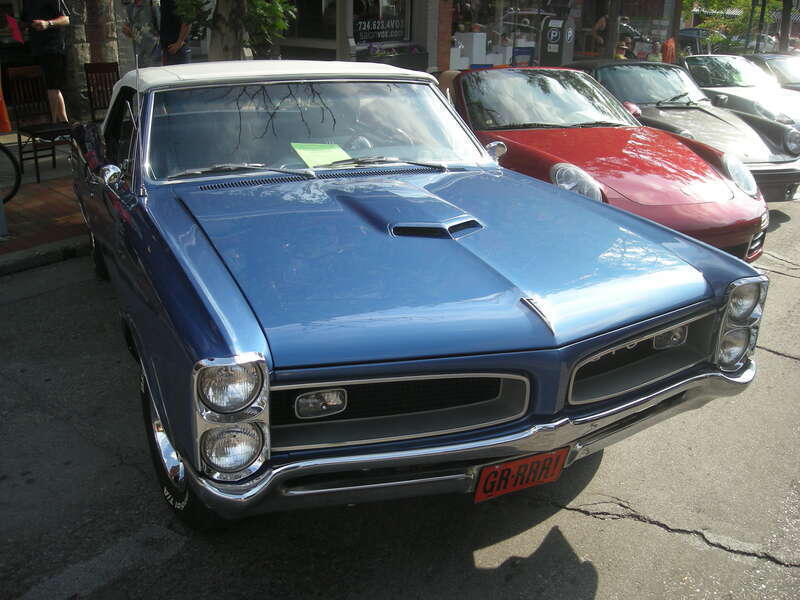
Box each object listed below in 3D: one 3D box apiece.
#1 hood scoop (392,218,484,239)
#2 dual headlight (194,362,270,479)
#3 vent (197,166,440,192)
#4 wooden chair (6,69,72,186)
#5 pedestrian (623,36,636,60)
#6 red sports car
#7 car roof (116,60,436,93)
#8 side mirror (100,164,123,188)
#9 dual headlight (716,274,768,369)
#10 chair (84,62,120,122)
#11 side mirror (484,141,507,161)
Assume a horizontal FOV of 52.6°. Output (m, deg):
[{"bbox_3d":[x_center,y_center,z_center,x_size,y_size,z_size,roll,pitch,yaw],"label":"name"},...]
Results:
[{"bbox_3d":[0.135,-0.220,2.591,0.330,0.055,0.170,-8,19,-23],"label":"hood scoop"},{"bbox_3d":[-0.409,0.268,1.943,0.175,0.300,0.110,-8,19,-23],"label":"dual headlight"},{"bbox_3d":[-0.292,-0.519,3.480,1.130,0.035,0.100,-8,19,-23],"label":"vent"},{"bbox_3d":[-3.670,-1.810,8.320,0.500,1.070,0.430,15,23,39],"label":"wooden chair"},{"bbox_3d":[5.087,-5.110,18.236,0.480,1.580,0.300,4,18,14],"label":"pedestrian"},{"bbox_3d":[0.880,-1.200,6.640,1.840,1.290,4.450,-8,19,-24],"label":"red sports car"},{"bbox_3d":[-0.757,-1.173,4.343,1.350,0.190,1.620,-8,19,-23],"label":"car roof"},{"bbox_3d":[-1.147,-0.499,3.216,0.090,0.098,0.085,-8,19,-23],"label":"side mirror"},{"bbox_3d":[1.075,0.062,2.586,0.175,0.300,0.110,-8,19,-23],"label":"dual headlight"},{"bbox_3d":[-3.330,-2.192,9.476,0.500,1.070,0.430,15,23,39],"label":"chair"},{"bbox_3d":[0.464,-0.722,3.915,0.090,0.098,0.085,-8,19,-23],"label":"side mirror"}]

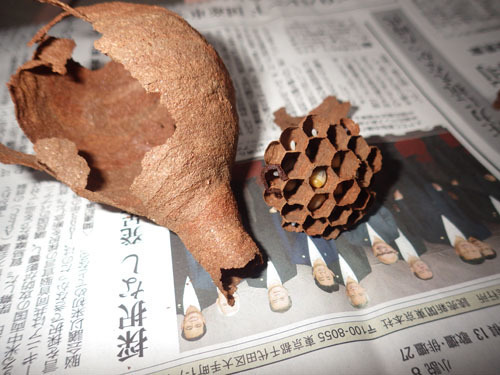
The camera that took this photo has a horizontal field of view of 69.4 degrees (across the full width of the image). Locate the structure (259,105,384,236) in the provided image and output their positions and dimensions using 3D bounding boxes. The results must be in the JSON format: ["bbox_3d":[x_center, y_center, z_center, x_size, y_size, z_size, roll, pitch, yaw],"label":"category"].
[{"bbox_3d":[0.023,-0.013,0.121,0.038,0.031,0.054,4,50,2],"label":"structure"}]

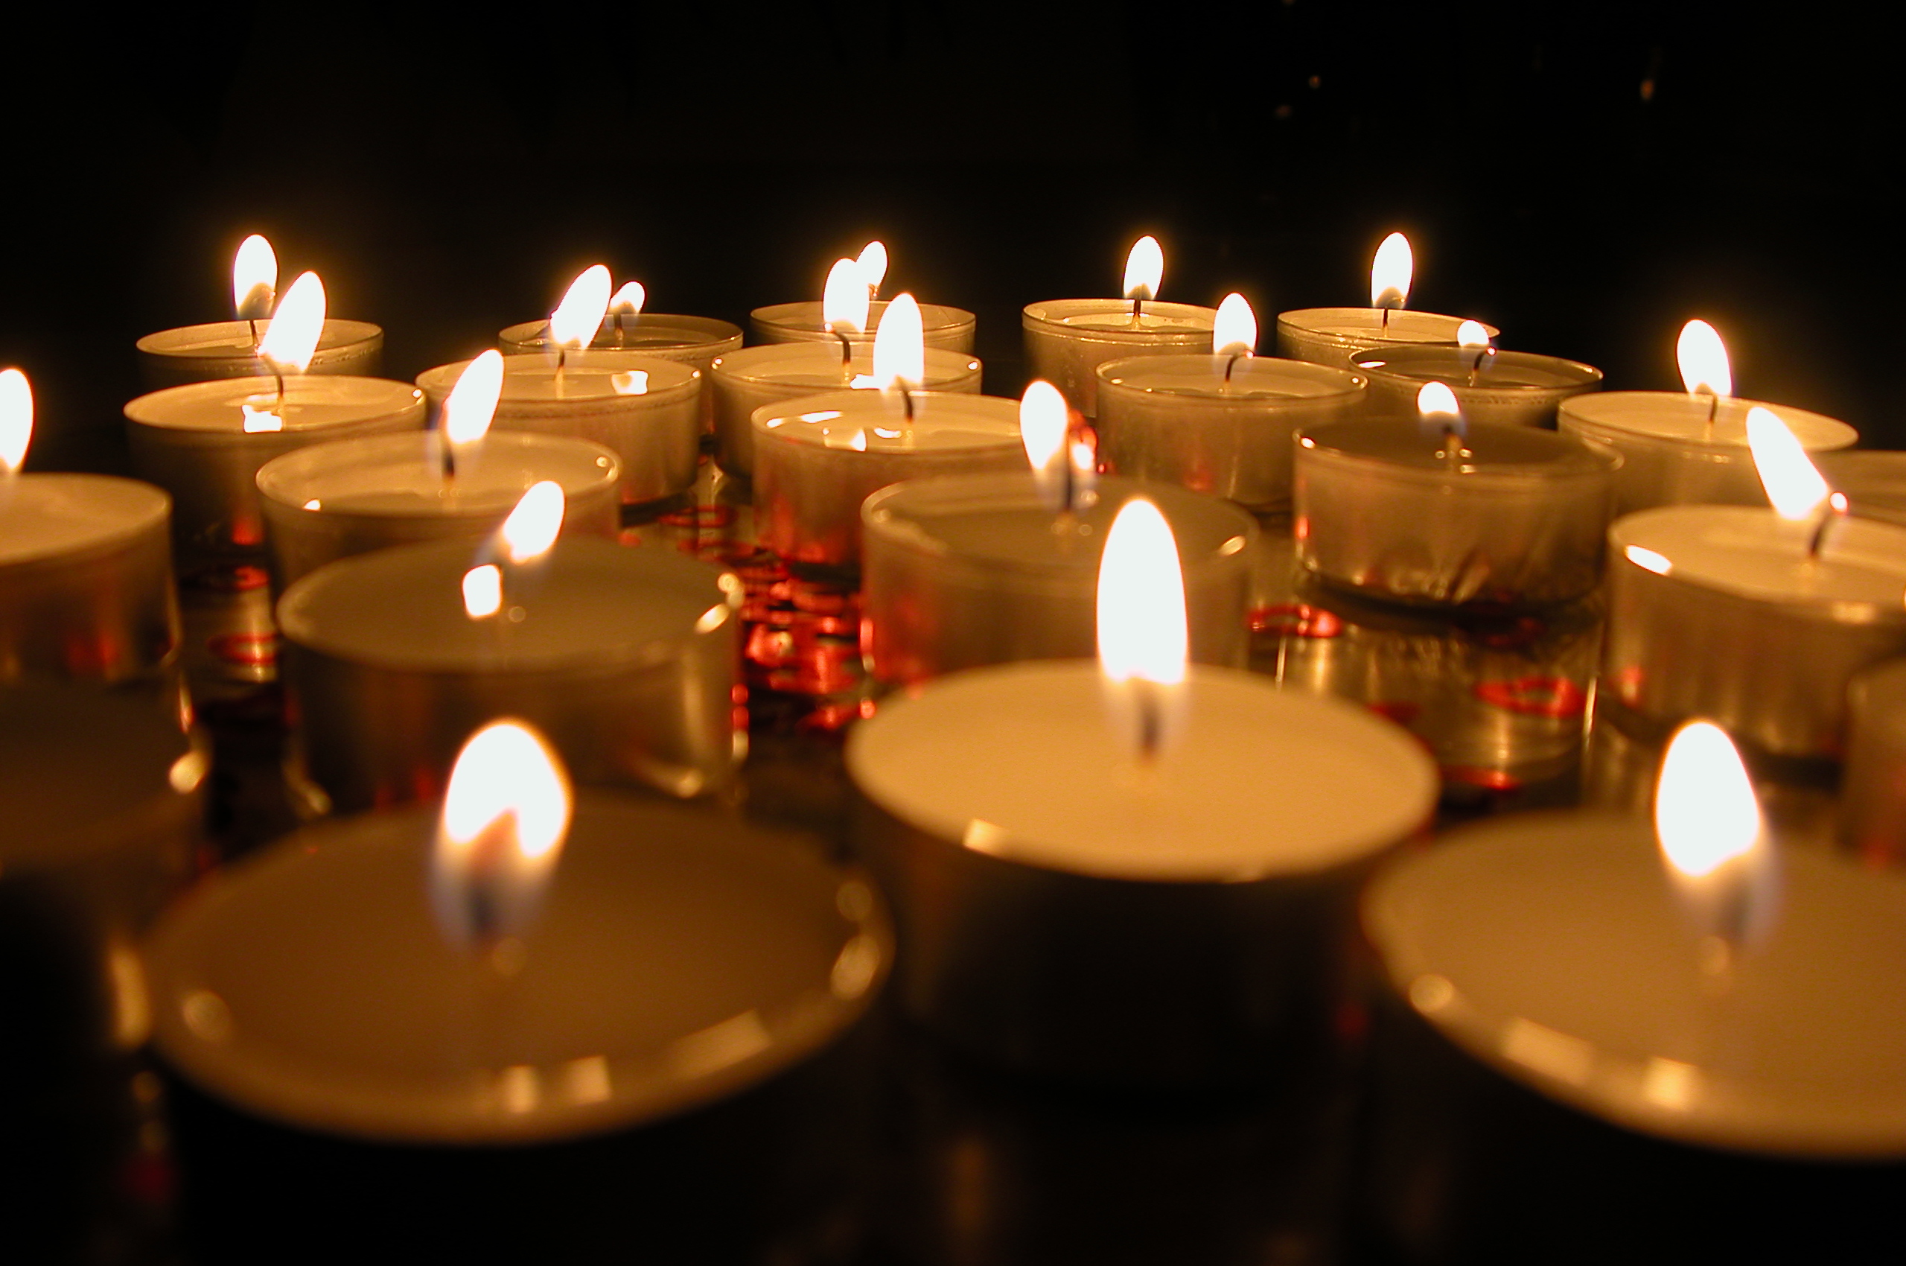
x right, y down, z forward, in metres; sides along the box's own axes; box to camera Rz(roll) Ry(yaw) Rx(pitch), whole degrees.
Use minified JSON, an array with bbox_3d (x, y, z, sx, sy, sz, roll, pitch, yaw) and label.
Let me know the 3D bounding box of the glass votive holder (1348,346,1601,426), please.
[{"bbox_3d":[0.081,-0.034,0.301,0.038,0.015,0.038,1,18,0],"label":"glass votive holder"}]

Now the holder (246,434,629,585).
[{"bbox_3d":[-0.056,-0.010,0.213,0.038,0.015,0.038,1,18,0],"label":"holder"}]

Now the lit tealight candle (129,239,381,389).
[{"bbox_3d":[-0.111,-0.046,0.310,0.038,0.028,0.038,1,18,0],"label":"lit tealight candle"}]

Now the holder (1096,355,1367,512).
[{"bbox_3d":[0.039,-0.029,0.274,0.038,0.016,0.038,1,17,0],"label":"holder"}]

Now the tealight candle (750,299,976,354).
[{"bbox_3d":[-0.015,-0.046,0.328,0.038,0.016,0.038,1,17,0],"label":"tealight candle"}]

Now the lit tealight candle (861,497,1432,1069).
[{"bbox_3d":[0.012,0.007,0.128,0.038,0.034,0.038,1,17,0],"label":"lit tealight candle"}]

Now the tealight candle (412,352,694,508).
[{"bbox_3d":[-0.055,-0.028,0.269,0.038,0.016,0.038,1,17,0],"label":"tealight candle"}]

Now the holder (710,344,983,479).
[{"bbox_3d":[-0.015,-0.031,0.278,0.038,0.015,0.038,1,18,0],"label":"holder"}]

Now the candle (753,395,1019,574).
[{"bbox_3d":[-0.007,-0.020,0.251,0.038,0.015,0.038,1,18,0],"label":"candle"}]

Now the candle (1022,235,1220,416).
[{"bbox_3d":[0.031,-0.053,0.330,0.038,0.029,0.038,1,17,0],"label":"candle"}]

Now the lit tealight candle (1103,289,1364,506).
[{"bbox_3d":[0.039,-0.034,0.273,0.038,0.027,0.038,1,17,0],"label":"lit tealight candle"}]

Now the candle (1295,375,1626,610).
[{"bbox_3d":[0.059,-0.018,0.229,0.038,0.023,0.038,1,17,0],"label":"candle"}]

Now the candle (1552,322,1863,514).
[{"bbox_3d":[0.097,-0.026,0.248,0.038,0.028,0.038,1,17,0],"label":"candle"}]

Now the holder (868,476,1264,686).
[{"bbox_3d":[0.010,-0.004,0.191,0.038,0.015,0.038,1,18,0],"label":"holder"}]

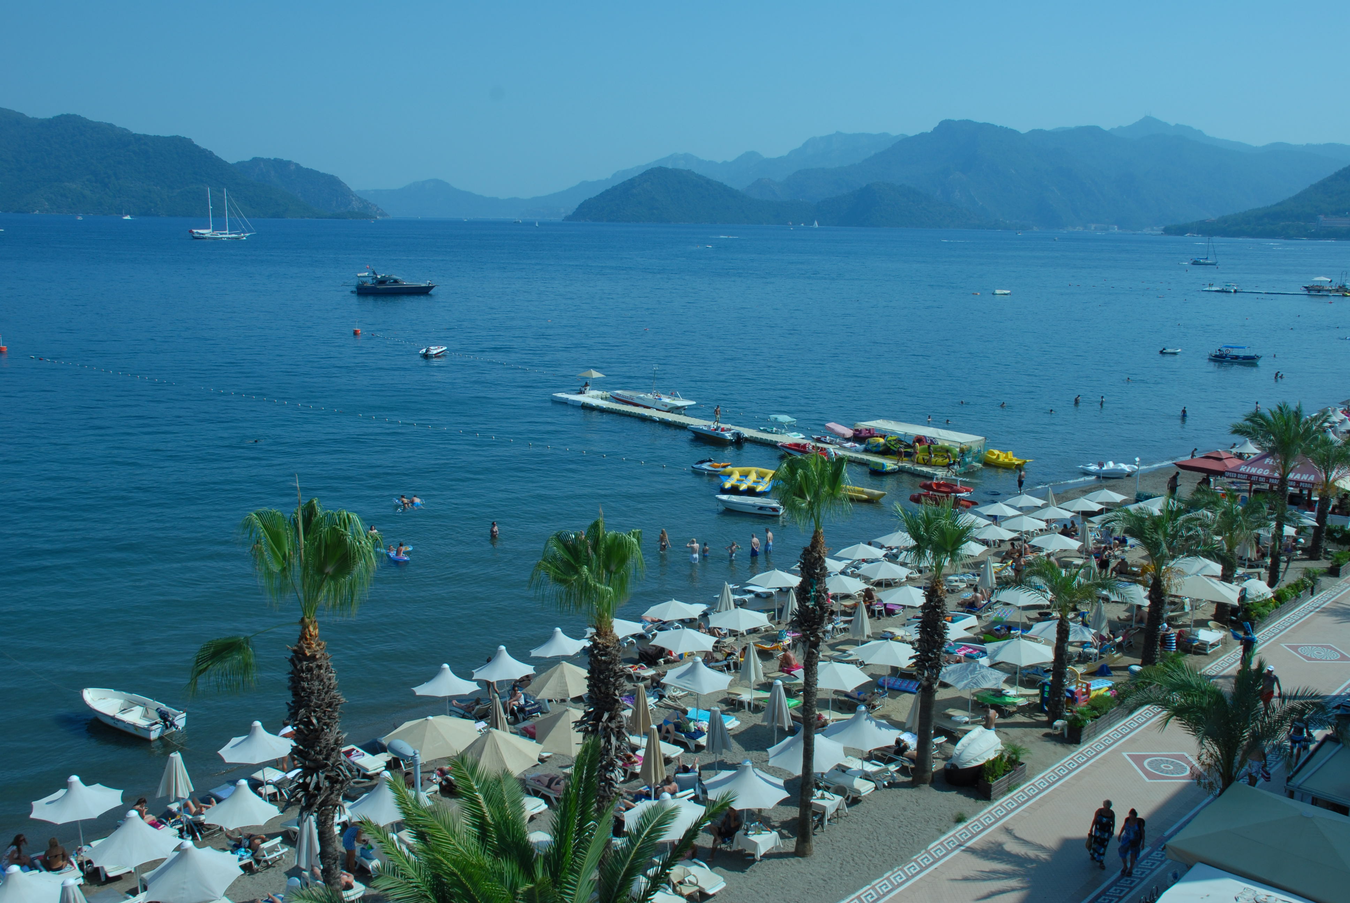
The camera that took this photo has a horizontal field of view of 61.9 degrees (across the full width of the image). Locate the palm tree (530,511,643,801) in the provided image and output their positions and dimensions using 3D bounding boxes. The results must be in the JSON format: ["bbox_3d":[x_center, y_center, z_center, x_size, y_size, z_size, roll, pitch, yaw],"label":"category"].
[{"bbox_3d":[-1.721,6.006,22.859,2.300,9.800,2.300,0,12,-4],"label":"palm tree"}]

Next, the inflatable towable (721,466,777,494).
[{"bbox_3d":[4.629,1.924,72.677,4.150,1.000,3.000,5,12,20],"label":"inflatable towable"}]

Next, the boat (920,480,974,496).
[{"bbox_3d":[15.229,2.069,63.157,3.000,0.420,0.800,5,12,18],"label":"boat"}]

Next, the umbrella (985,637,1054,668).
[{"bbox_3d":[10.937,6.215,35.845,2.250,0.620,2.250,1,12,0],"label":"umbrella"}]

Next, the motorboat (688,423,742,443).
[{"bbox_3d":[3.018,-1.253,85.196,4.900,1.300,1.950,9,14,34],"label":"motorboat"}]

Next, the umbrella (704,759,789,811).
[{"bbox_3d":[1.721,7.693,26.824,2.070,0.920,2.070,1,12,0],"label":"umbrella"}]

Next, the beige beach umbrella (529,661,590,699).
[{"bbox_3d":[-3.396,7.368,34.077,2.400,2.100,2.400,0,12,-6],"label":"beige beach umbrella"}]

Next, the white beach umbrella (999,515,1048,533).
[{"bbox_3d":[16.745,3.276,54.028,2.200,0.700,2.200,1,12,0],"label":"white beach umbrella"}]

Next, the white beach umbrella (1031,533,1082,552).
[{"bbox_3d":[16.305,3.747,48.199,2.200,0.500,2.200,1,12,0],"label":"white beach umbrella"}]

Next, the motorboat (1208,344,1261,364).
[{"bbox_3d":[68.637,-12.113,138.008,5.800,2.100,2.000,12,16,43],"label":"motorboat"}]

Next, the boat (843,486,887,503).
[{"bbox_3d":[10.940,2.452,71.370,5.200,0.700,1.100,9,14,34],"label":"boat"}]

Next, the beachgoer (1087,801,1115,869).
[{"bbox_3d":[9.932,8.870,26.194,0.600,1.640,0.480,7,13,29],"label":"beachgoer"}]

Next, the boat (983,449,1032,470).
[{"bbox_3d":[22.261,0.435,75.579,3.300,0.950,1.650,7,13,27],"label":"boat"}]

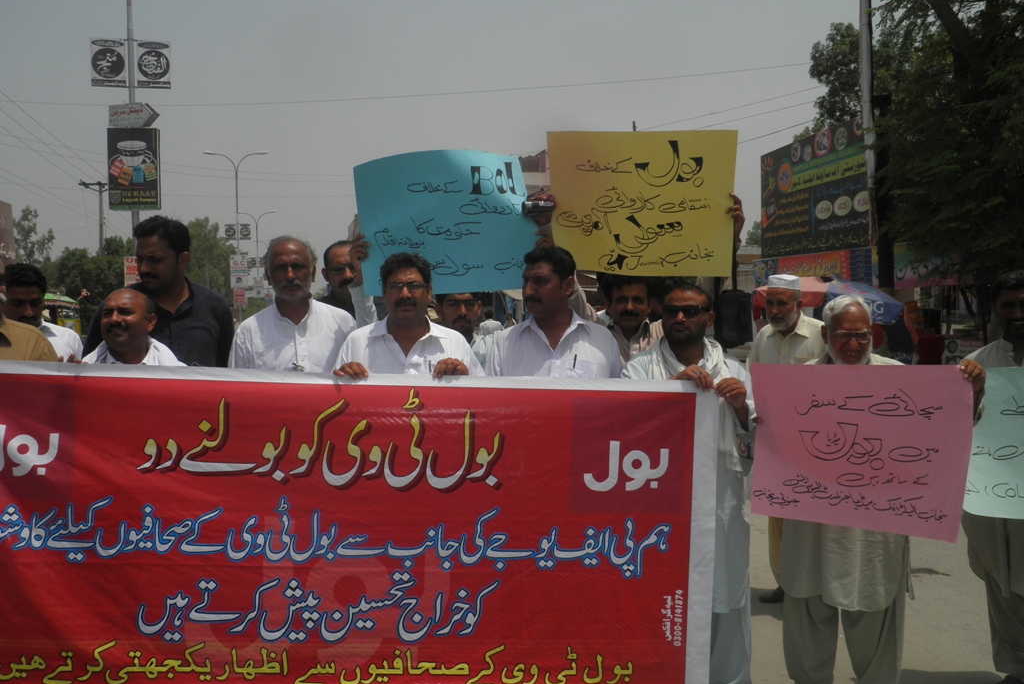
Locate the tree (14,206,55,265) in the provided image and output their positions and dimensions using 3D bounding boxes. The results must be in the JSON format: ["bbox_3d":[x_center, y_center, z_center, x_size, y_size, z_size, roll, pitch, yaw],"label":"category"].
[{"bbox_3d":[-26.556,-3.857,46.180,3.200,7.346,3.200,-2,3,-24],"label":"tree"}]

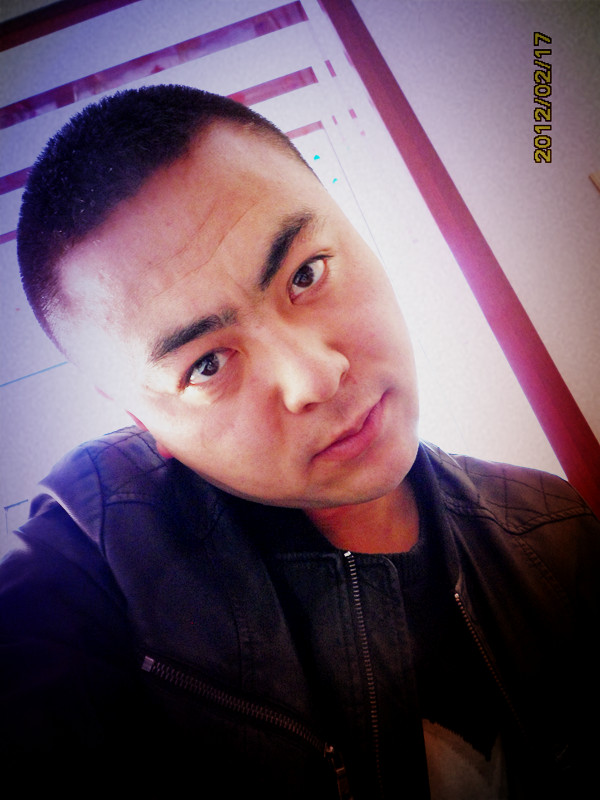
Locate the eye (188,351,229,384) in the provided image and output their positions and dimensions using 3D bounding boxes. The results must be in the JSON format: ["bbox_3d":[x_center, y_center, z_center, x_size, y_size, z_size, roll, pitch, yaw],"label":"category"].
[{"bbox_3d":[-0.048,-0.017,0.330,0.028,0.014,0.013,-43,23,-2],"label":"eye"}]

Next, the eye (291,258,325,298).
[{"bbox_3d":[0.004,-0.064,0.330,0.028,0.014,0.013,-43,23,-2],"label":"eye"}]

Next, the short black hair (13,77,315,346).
[{"bbox_3d":[-0.083,-0.103,0.390,0.174,0.155,0.185,-43,23,-2],"label":"short black hair"}]

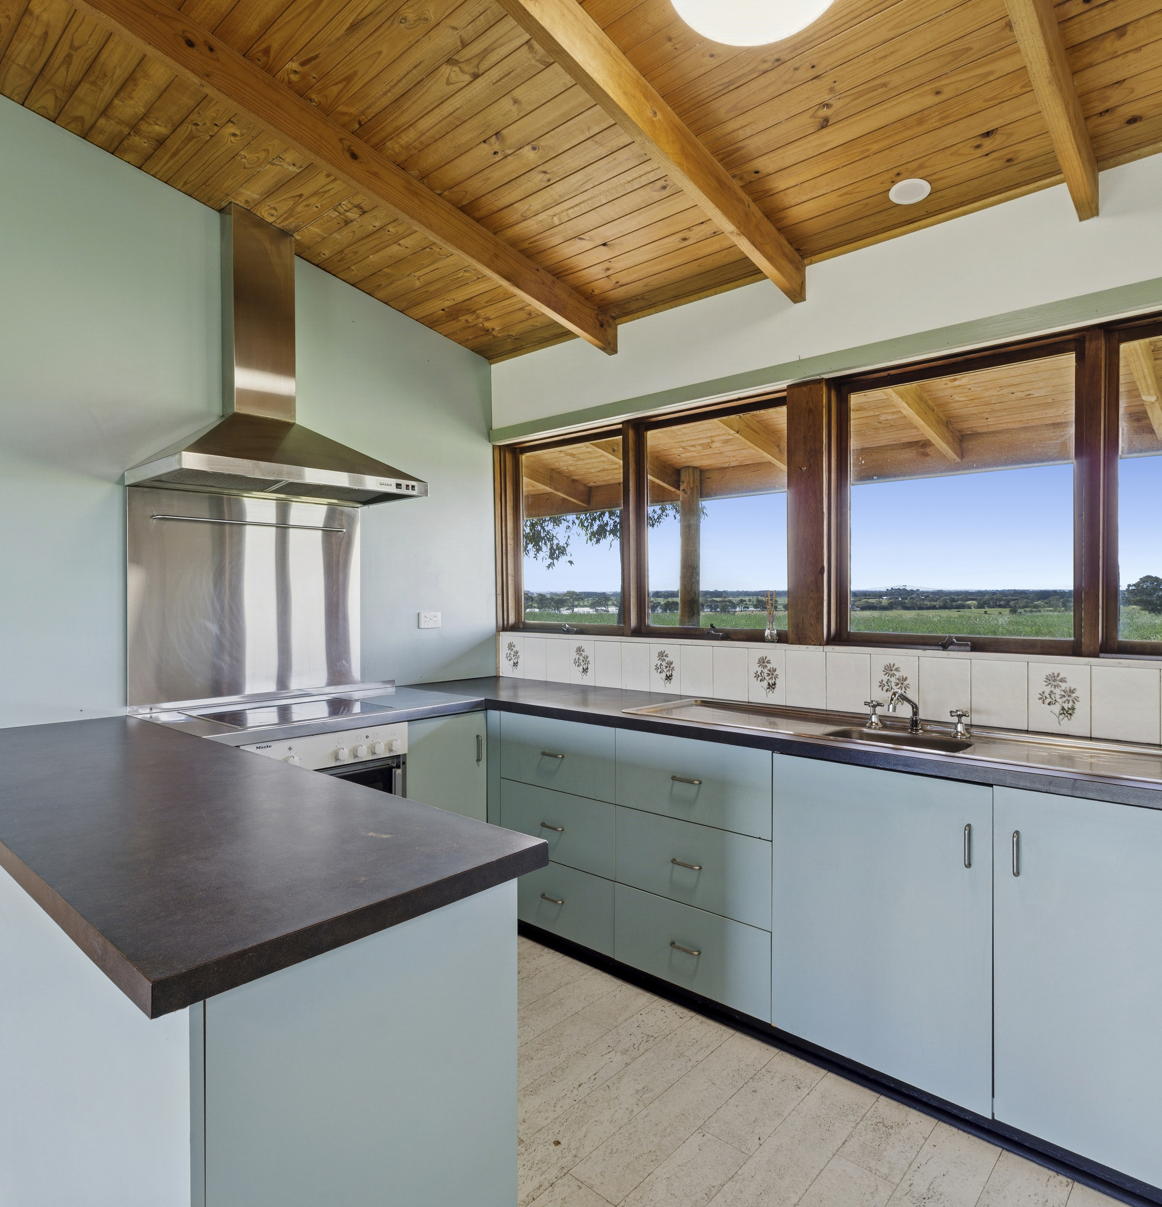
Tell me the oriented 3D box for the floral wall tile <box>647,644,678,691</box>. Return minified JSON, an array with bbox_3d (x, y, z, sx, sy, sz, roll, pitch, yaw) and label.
[{"bbox_3d":[0.345,0.268,3.065,0.149,0.198,0.010,0,1,43],"label":"floral wall tile"}]

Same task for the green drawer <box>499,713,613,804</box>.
[{"bbox_3d":[0.063,0.541,2.891,0.562,0.256,0.510,0,1,43],"label":"green drawer"}]

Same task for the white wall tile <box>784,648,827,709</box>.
[{"bbox_3d":[0.789,0.269,2.641,0.150,0.198,0.009,0,0,43],"label":"white wall tile"}]

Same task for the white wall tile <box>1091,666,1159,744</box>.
[{"bbox_3d":[1.458,0.272,2.021,0.150,0.198,0.009,0,0,43],"label":"white wall tile"}]

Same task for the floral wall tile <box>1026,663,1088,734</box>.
[{"bbox_3d":[1.356,0.272,2.137,0.149,0.198,0.010,0,1,43],"label":"floral wall tile"}]

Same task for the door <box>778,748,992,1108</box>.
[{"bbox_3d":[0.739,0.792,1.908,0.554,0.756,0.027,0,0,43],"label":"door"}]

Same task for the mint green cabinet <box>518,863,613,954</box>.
[{"bbox_3d":[0.065,1.060,2.896,0.562,0.259,0.510,0,1,43],"label":"mint green cabinet"}]

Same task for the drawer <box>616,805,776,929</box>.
[{"bbox_3d":[0.465,0.790,2.439,0.569,0.254,0.420,0,0,43],"label":"drawer"}]

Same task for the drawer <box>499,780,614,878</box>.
[{"bbox_3d":[0.064,0.800,2.893,0.562,0.255,0.510,0,1,43],"label":"drawer"}]

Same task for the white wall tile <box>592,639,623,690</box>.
[{"bbox_3d":[0.121,0.265,3.261,0.150,0.198,0.009,0,0,43],"label":"white wall tile"}]

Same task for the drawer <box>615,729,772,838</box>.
[{"bbox_3d":[0.467,0.538,2.440,0.569,0.249,0.420,0,0,43],"label":"drawer"}]

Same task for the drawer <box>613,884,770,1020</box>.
[{"bbox_3d":[0.464,1.044,2.438,0.569,0.253,0.420,0,0,43],"label":"drawer"}]

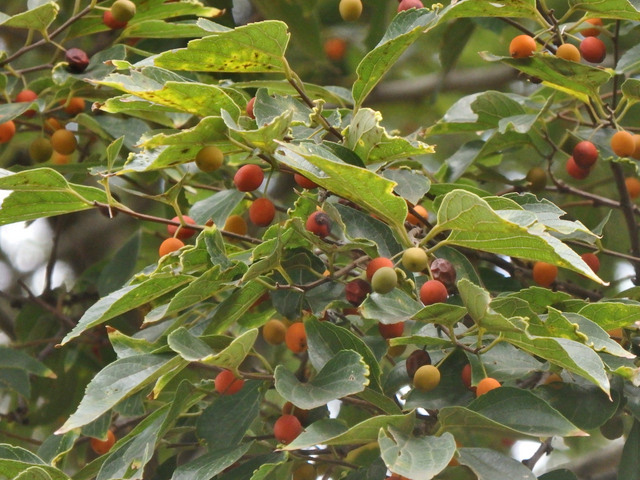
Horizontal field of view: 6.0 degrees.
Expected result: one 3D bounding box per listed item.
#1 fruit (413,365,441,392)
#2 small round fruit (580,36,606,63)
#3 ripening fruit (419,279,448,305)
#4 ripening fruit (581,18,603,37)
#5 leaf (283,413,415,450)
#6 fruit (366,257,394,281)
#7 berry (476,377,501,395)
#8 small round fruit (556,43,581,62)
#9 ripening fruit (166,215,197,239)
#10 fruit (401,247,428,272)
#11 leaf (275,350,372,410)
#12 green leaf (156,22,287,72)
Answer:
[{"bbox_3d":[0.035,0.045,1.990,0.009,0.009,0.009,0,-10,0],"label":"fruit"},{"bbox_3d":[0.097,-0.067,2.180,0.009,0.009,0.009,0,-10,0],"label":"small round fruit"},{"bbox_3d":[0.035,0.016,1.880,0.008,0.008,0.008,0,-12,0],"label":"ripening fruit"},{"bbox_3d":[0.091,-0.071,2.060,0.008,0.008,0.008,0,-10,0],"label":"ripening fruit"},{"bbox_3d":[0.009,0.067,2.160,0.049,0.012,0.026,-16,-8,-7],"label":"leaf"},{"bbox_3d":[0.020,0.010,2.000,0.009,0.009,0.009,0,-10,0],"label":"fruit"},{"bbox_3d":[0.060,0.053,2.160,0.009,0.009,0.009,0,-10,0],"label":"berry"},{"bbox_3d":[0.083,-0.061,2.040,0.008,0.008,0.008,0,-10,0],"label":"small round fruit"},{"bbox_3d":[-0.043,-0.004,1.920,0.009,0.008,0.009,0,-12,0],"label":"ripening fruit"},{"bbox_3d":[0.031,0.006,1.990,0.008,0.008,0.008,0,-10,0],"label":"fruit"},{"bbox_3d":[0.001,0.043,1.870,0.029,0.016,0.020,0,-12,0],"label":"leaf"},{"bbox_3d":[-0.030,-0.060,1.890,0.041,0.015,0.022,0,-12,0],"label":"green leaf"}]

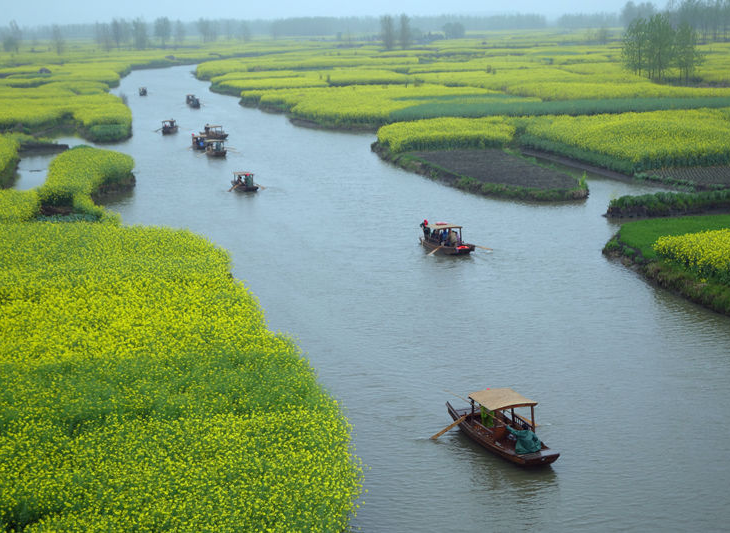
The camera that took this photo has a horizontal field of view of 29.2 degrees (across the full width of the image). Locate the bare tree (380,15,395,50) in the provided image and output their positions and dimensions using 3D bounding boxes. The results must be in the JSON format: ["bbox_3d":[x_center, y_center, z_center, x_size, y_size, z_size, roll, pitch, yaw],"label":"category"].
[{"bbox_3d":[10.525,-109.574,654.693,6.090,16.880,6.090,-1,10,0],"label":"bare tree"}]

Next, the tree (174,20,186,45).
[{"bbox_3d":[-112.137,-140.660,846.079,7.270,16.350,7.270,-1,10,0],"label":"tree"}]

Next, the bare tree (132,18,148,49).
[{"bbox_3d":[-122.336,-125.845,759.299,7.880,17.670,7.880,-1,10,0],"label":"bare tree"}]

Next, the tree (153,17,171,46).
[{"bbox_3d":[-114.387,-132.025,790.596,9.060,18.680,9.060,-1,10,0],"label":"tree"}]

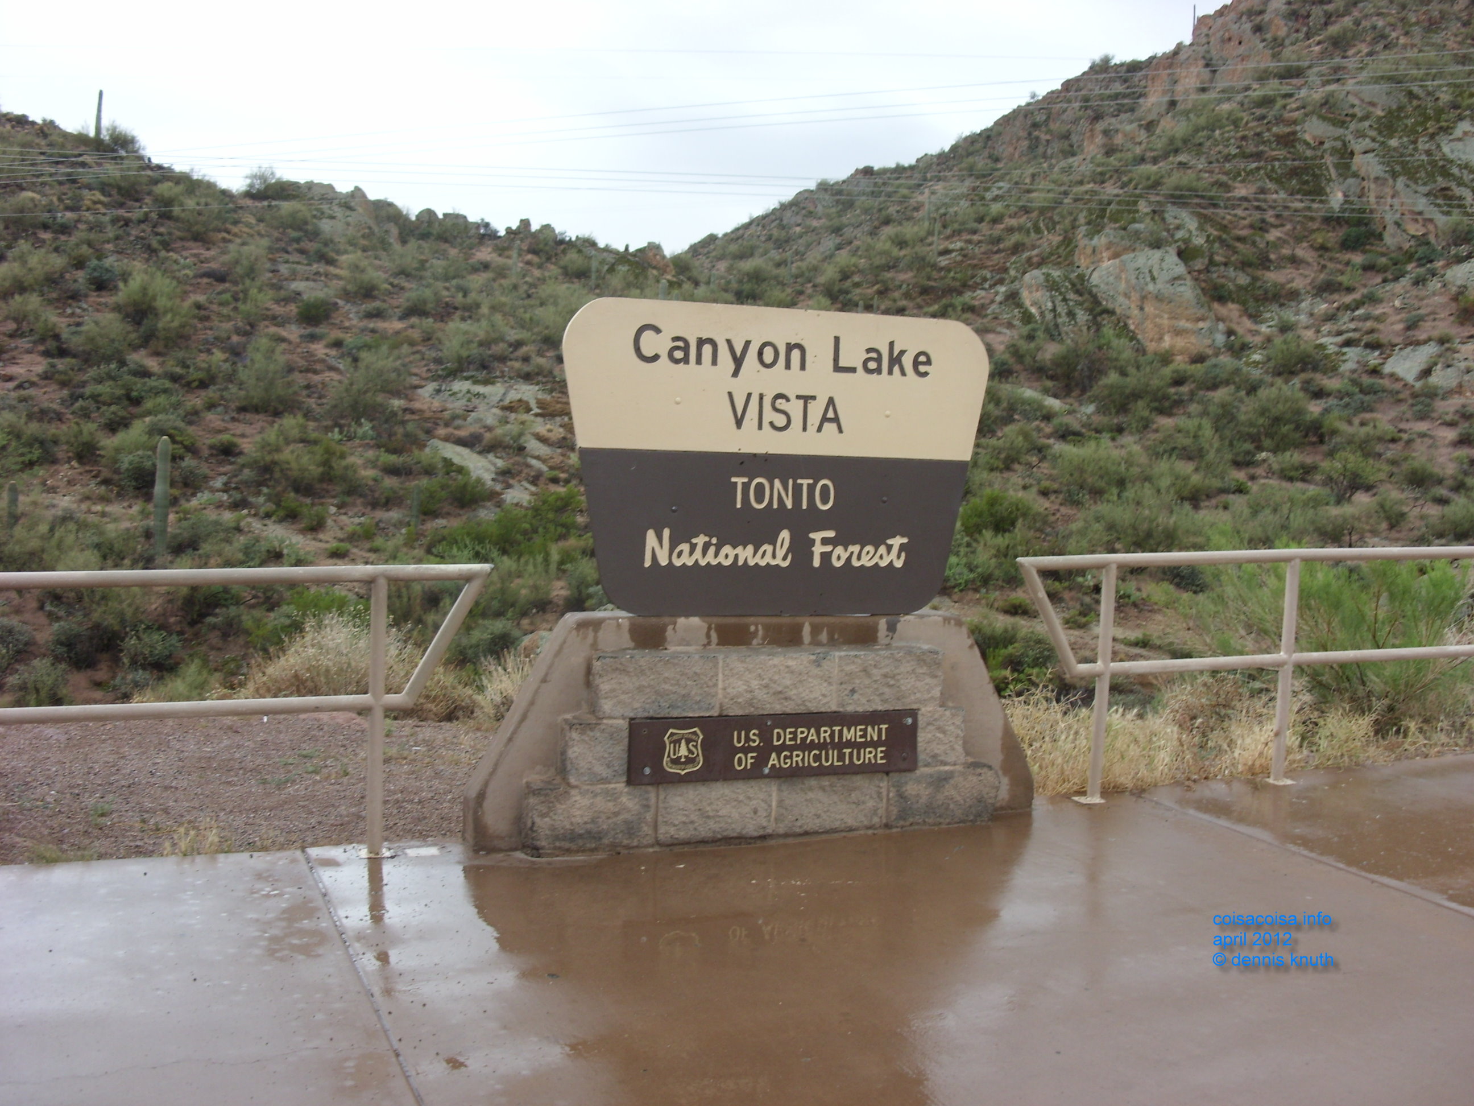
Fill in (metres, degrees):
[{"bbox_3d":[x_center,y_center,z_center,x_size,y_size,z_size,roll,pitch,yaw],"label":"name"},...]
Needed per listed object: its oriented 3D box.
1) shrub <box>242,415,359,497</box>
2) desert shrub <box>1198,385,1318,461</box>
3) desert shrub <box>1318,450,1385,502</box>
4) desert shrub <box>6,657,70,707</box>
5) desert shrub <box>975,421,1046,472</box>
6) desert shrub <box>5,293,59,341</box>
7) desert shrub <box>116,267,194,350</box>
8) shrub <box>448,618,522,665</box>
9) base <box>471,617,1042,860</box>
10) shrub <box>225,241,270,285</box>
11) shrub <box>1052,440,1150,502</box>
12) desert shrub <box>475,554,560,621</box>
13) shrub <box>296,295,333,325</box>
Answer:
[{"bbox_3d":[-11.329,-2.511,42.000,2.986,2.059,2.688,1,5,-15],"label":"shrub"},{"bbox_3d":[15.509,-3.912,48.000,3.413,2.187,3.072,4,5,18],"label":"desert shrub"},{"bbox_3d":[17.086,-2.146,45.000,1.802,1.398,1.622,4,6,21],"label":"desert shrub"},{"bbox_3d":[-9.936,1.850,23.000,0.882,0.731,0.810,2,6,0],"label":"desert shrub"},{"bbox_3d":[7.574,-2.946,45.000,1.988,1.336,1.789,3,5,9],"label":"desert shrub"},{"bbox_3d":[-25.348,-8.491,58.197,1.989,1.745,1.827,2,6,0],"label":"desert shrub"},{"bbox_3d":[-19.446,-8.128,54.000,2.572,2.684,2.315,1,6,-20],"label":"desert shrub"},{"bbox_3d":[-4.043,1.443,26.000,1.149,0.772,1.034,2,5,-9],"label":"shrub"},{"bbox_3d":[0.122,0.574,5.477,2.040,0.731,0.294,0,6,-22],"label":"base"},{"bbox_3d":[-21.542,-12.773,71.221,1.937,1.937,1.779,2,6,0],"label":"shrub"},{"bbox_3d":[10.587,-2.375,47.000,2.819,1.737,2.589,2,6,0],"label":"shrub"},{"bbox_3d":[-4.110,0.651,30.000,1.533,1.243,1.379,2,5,-8],"label":"desert shrub"},{"bbox_3d":[-16.477,-9.486,63.170,1.410,1.190,1.295,2,6,0],"label":"shrub"}]

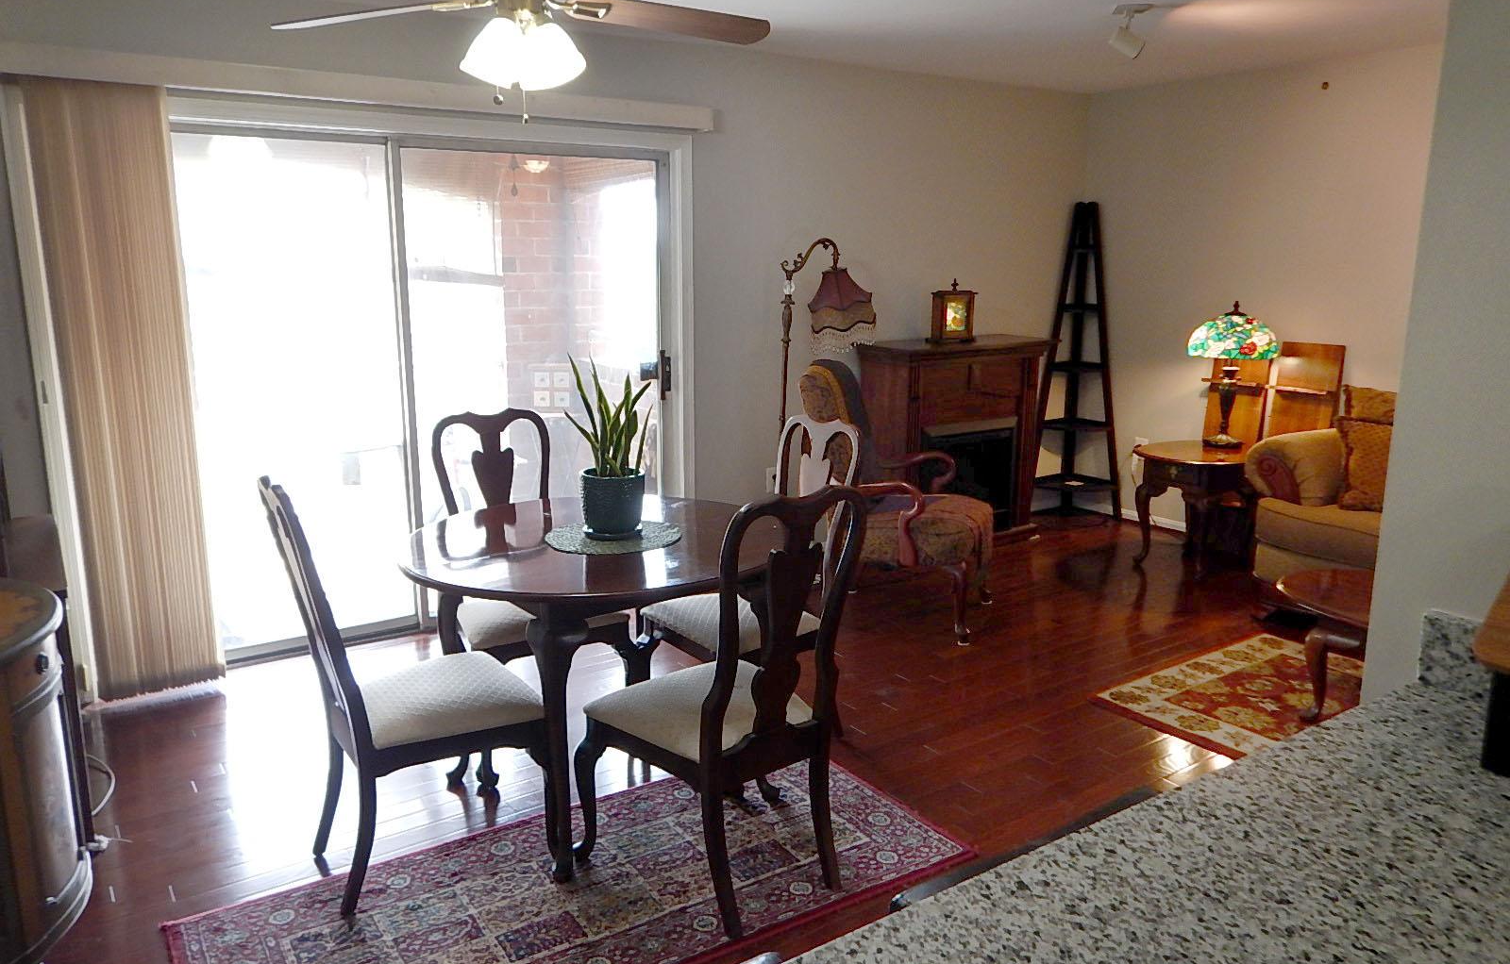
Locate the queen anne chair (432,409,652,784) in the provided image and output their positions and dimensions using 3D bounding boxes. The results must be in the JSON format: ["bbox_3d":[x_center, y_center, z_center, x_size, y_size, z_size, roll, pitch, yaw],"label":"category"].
[{"bbox_3d":[-0.727,0.317,3.344,0.510,1.035,0.585,-7,14,-32],"label":"queen anne chair"}]

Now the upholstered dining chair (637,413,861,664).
[{"bbox_3d":[-0.010,0.328,3.305,0.585,1.035,0.510,-9,15,-38],"label":"upholstered dining chair"}]

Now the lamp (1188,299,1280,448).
[{"bbox_3d":[2.425,-0.547,5.375,0.460,0.745,0.460,-8,14,-33],"label":"lamp"}]

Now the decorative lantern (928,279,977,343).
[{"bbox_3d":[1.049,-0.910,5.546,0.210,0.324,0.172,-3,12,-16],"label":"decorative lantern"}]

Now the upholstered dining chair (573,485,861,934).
[{"bbox_3d":[-0.075,0.482,2.567,0.510,1.035,0.585,-9,15,-37],"label":"upholstered dining chair"}]

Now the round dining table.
[{"bbox_3d":[-0.435,0.528,3.012,1.070,0.760,1.070,0,12,0],"label":"round dining table"}]

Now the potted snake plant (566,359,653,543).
[{"bbox_3d":[-0.396,-0.096,2.905,0.235,0.505,0.210,-8,14,-33],"label":"potted snake plant"}]

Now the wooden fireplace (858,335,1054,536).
[{"bbox_3d":[1.108,-0.182,5.588,1.160,1.105,0.410,-8,14,-33],"label":"wooden fireplace"}]

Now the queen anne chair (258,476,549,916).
[{"bbox_3d":[-0.862,0.465,2.633,0.585,1.035,0.510,-8,14,-33],"label":"queen anne chair"}]

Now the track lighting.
[{"bbox_3d":[1.442,-1.721,4.032,0.155,0.185,0.120,-8,14,-33],"label":"track lighting"}]

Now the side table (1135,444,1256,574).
[{"bbox_3d":[2.289,0.132,5.372,0.740,0.585,0.600,-8,14,-33],"label":"side table"}]

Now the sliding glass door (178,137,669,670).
[{"bbox_3d":[-1.377,-0.349,4.200,2.280,1.985,0.100,-8,14,-33],"label":"sliding glass door"}]

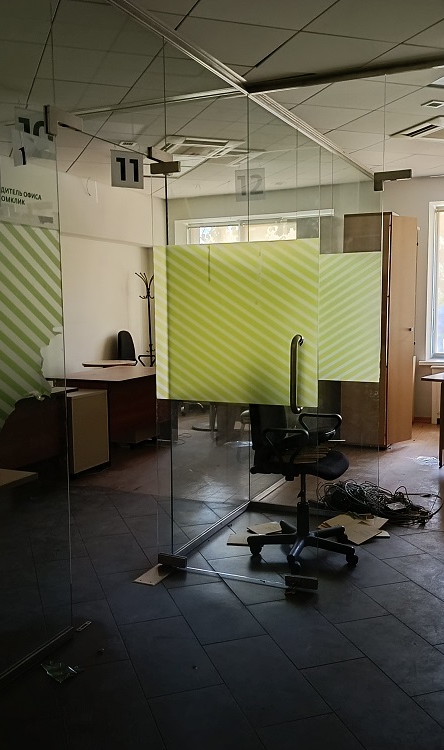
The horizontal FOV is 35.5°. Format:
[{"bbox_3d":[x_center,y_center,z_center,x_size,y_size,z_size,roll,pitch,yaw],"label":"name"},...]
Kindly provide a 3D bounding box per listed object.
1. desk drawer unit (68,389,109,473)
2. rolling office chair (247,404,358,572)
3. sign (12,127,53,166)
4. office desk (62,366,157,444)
[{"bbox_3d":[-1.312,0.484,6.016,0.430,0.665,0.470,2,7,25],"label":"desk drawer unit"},{"bbox_3d":[0.461,0.528,3.969,0.620,1.000,0.610,0,6,8],"label":"rolling office chair"},{"bbox_3d":[-0.725,-0.860,2.671,0.010,0.150,0.225,2,7,25],"label":"sign"},{"bbox_3d":[-0.993,0.350,6.795,0.830,0.755,1.200,2,7,25],"label":"office desk"}]

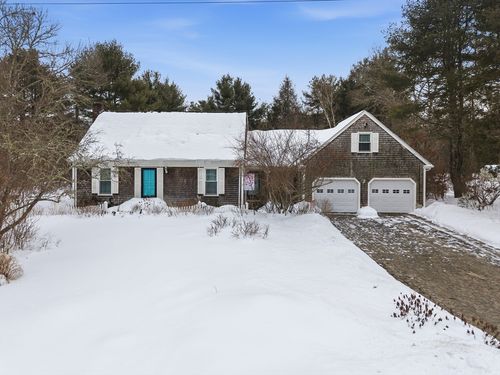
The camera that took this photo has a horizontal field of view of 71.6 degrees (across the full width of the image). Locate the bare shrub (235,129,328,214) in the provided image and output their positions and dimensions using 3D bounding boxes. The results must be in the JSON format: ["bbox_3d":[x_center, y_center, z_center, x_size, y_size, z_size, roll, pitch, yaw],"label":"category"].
[{"bbox_3d":[1.762,-0.868,18.800,4.989,4.663,4.200,0,0,2],"label":"bare shrub"}]

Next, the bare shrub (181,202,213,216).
[{"bbox_3d":[-2.907,1.218,19.200,1.883,0.775,1.200,0,0,2],"label":"bare shrub"}]

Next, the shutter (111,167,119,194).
[{"bbox_3d":[-8.501,-0.418,21.800,0.503,1.717,0.060,0,0,2],"label":"shutter"}]

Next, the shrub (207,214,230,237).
[{"bbox_3d":[-1.108,1.337,12.200,0.809,0.774,0.750,0,0,2],"label":"shrub"}]

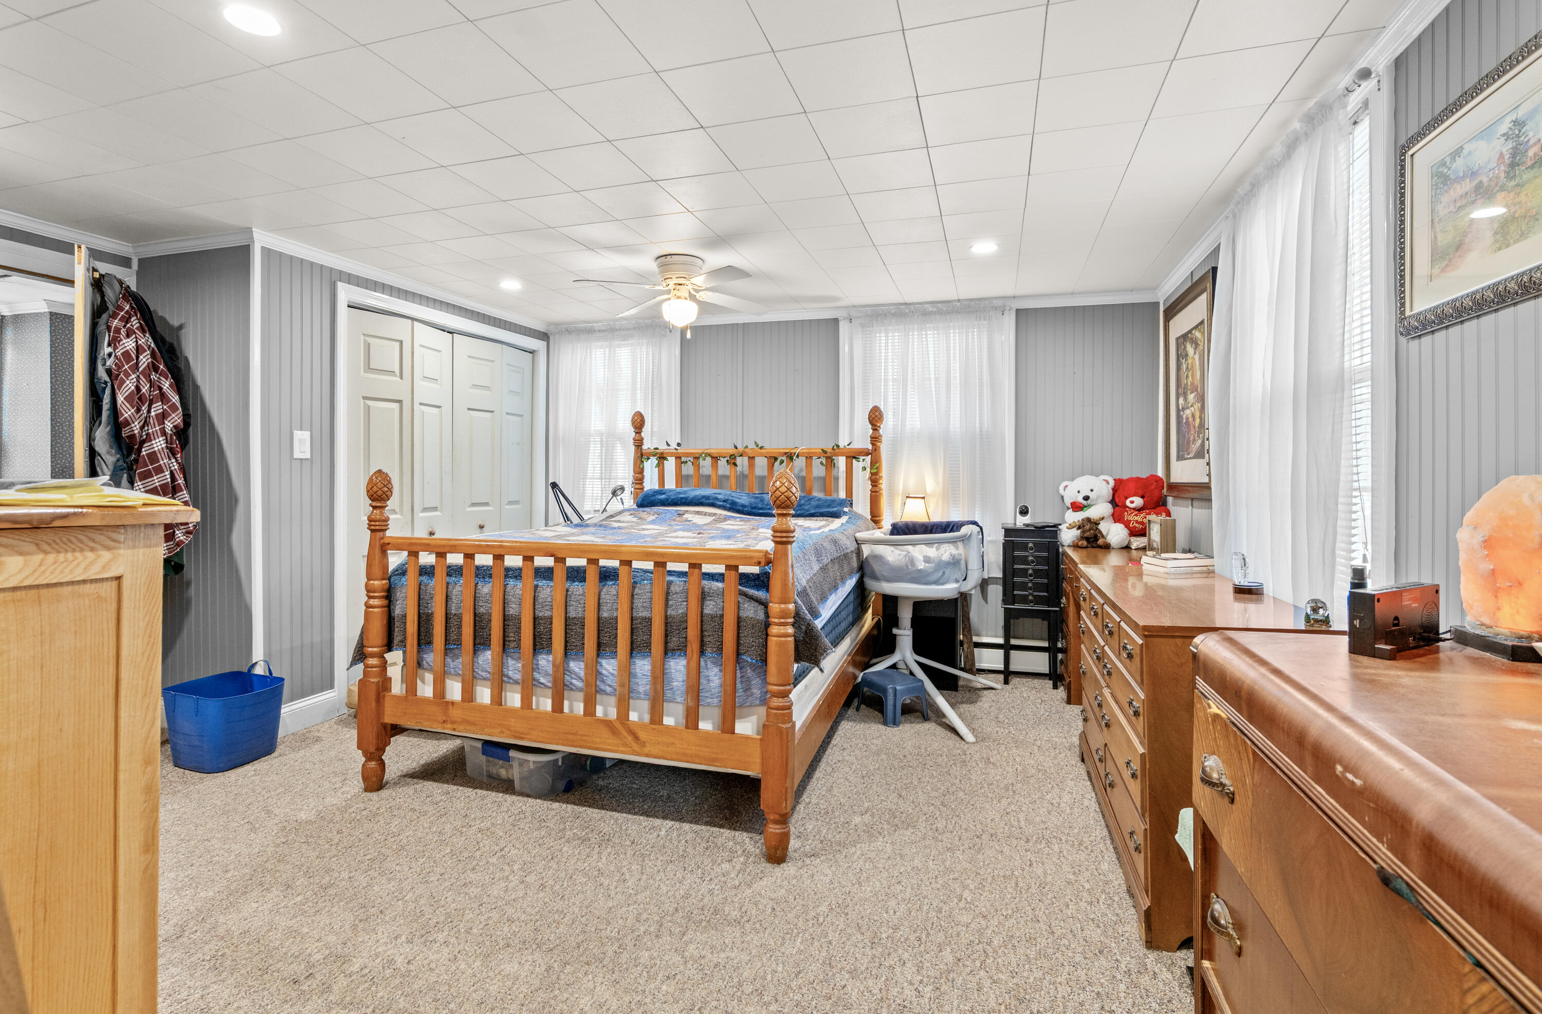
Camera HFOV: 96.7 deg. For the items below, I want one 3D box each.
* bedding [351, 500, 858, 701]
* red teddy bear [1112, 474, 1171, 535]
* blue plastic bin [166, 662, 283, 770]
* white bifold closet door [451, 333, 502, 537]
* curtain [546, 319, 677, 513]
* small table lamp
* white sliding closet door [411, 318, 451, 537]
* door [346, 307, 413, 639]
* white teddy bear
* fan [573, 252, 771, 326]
[{"bbox_3d":[-0.486,0.319,3.189,1.820,0.572,1.758,1,3,17],"label":"bedding"},{"bbox_3d":[2.000,0.006,3.700,0.310,0.350,0.260,1,2,31],"label":"red teddy bear"},{"bbox_3d":[-2.194,0.834,2.766,0.322,0.359,0.296,1,3,20],"label":"blue plastic bin"},{"bbox_3d":[-1.775,-0.022,4.130,0.040,1.930,0.370,1,2,22],"label":"white bifold closet door"},{"bbox_3d":[-1.040,-0.488,4.550,0.950,1.520,0.100,0,2,14],"label":"curtain"},{"bbox_3d":[0.821,0.104,3.890,0.177,0.364,0.177,1,3,16],"label":"small table lamp"},{"bbox_3d":[-1.885,-0.028,3.830,0.042,1.940,0.350,1,2,9],"label":"white sliding closet door"},{"bbox_3d":[-1.988,-0.010,3.505,0.042,1.940,0.354,1,3,25],"label":"door"},{"bbox_3d":[1.759,0.020,3.740,0.370,0.385,0.290,1,2,24],"label":"white teddy bear"},{"bbox_3d":[-0.457,-1.075,3.460,0.980,0.340,0.980,1,2,17],"label":"fan"}]

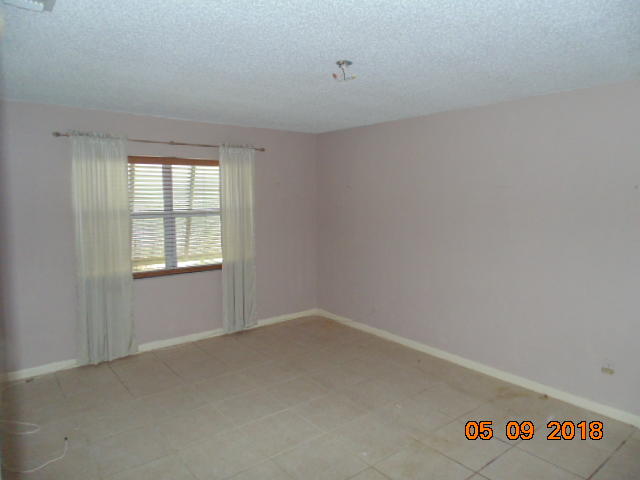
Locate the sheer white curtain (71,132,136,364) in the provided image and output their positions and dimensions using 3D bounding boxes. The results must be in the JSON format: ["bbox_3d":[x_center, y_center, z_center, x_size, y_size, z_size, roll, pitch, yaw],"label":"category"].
[{"bbox_3d":[-2.058,0.115,3.935,0.540,2.180,0.100,-5,8,-36],"label":"sheer white curtain"}]

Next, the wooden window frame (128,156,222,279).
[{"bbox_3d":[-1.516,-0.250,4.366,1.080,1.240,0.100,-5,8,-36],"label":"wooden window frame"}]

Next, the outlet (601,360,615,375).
[{"bbox_3d":[2.137,0.950,3.026,0.025,0.112,0.080,-5,9,-40],"label":"outlet"}]

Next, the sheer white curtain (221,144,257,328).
[{"bbox_3d":[-0.941,0.016,4.756,0.430,2.170,0.100,-5,8,-36],"label":"sheer white curtain"}]

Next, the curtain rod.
[{"bbox_3d":[-1.503,-0.999,4.208,2.130,0.045,0.070,-5,8,-36],"label":"curtain rod"}]

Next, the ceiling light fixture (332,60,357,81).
[{"bbox_3d":[0.146,-1.005,2.442,0.120,0.110,0.120,-5,8,-36],"label":"ceiling light fixture"}]

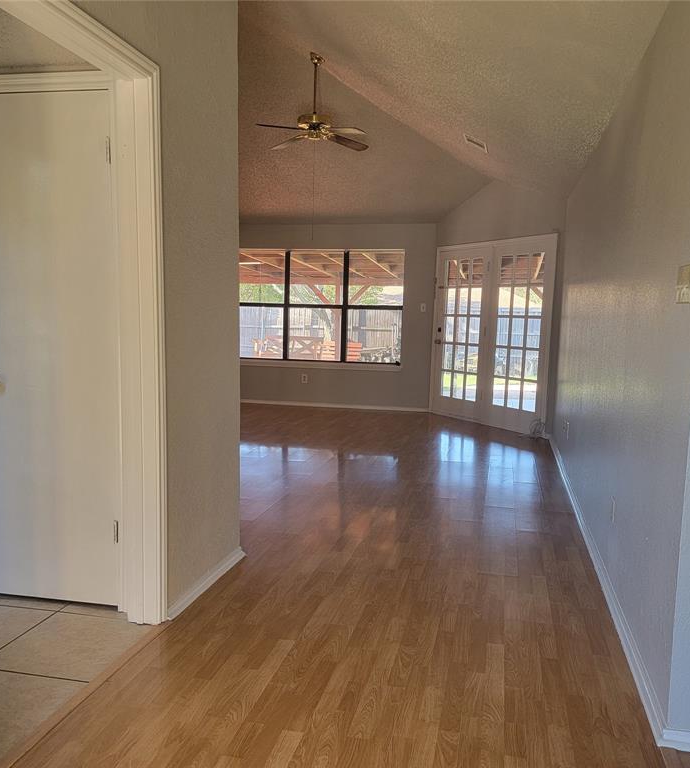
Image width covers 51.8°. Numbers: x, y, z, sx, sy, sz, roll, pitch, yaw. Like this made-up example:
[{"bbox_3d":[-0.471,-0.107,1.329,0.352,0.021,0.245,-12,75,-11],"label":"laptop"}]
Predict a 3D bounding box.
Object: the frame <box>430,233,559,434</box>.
[{"bbox_3d":[1.670,-0.579,8.190,0.140,2.097,2.011,-2,6,-30],"label":"frame"}]

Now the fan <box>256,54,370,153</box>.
[{"bbox_3d":[-0.281,-2.720,6.759,1.170,0.801,1.170,1,6,0],"label":"fan"}]

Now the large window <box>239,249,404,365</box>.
[{"bbox_3d":[-0.371,-1.036,9.426,2.294,1.490,0.120,3,6,11],"label":"large window"}]

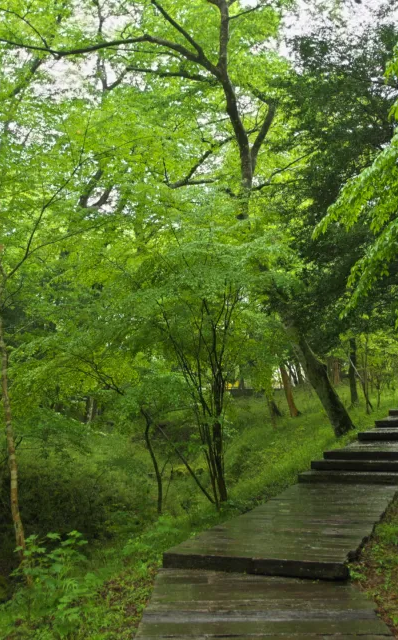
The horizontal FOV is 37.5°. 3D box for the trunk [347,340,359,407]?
[{"bbox_3d":[4.661,1.562,17.670,0.260,2.003,0.250,0,-6,15],"label":"trunk"}]

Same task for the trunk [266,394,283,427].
[{"bbox_3d":[2.038,2.454,15.943,0.360,0.820,0.300,-13,-8,6],"label":"trunk"}]

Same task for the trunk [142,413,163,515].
[{"bbox_3d":[-0.668,2.063,8.512,0.170,1.441,0.140,-6,-6,-5],"label":"trunk"}]

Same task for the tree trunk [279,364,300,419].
[{"bbox_3d":[2.545,1.993,16.684,0.310,1.441,0.300,-11,-8,8],"label":"tree trunk"}]

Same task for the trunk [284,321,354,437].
[{"bbox_3d":[2.391,1.152,11.960,0.460,2.402,0.460,-25,-11,10],"label":"trunk"}]

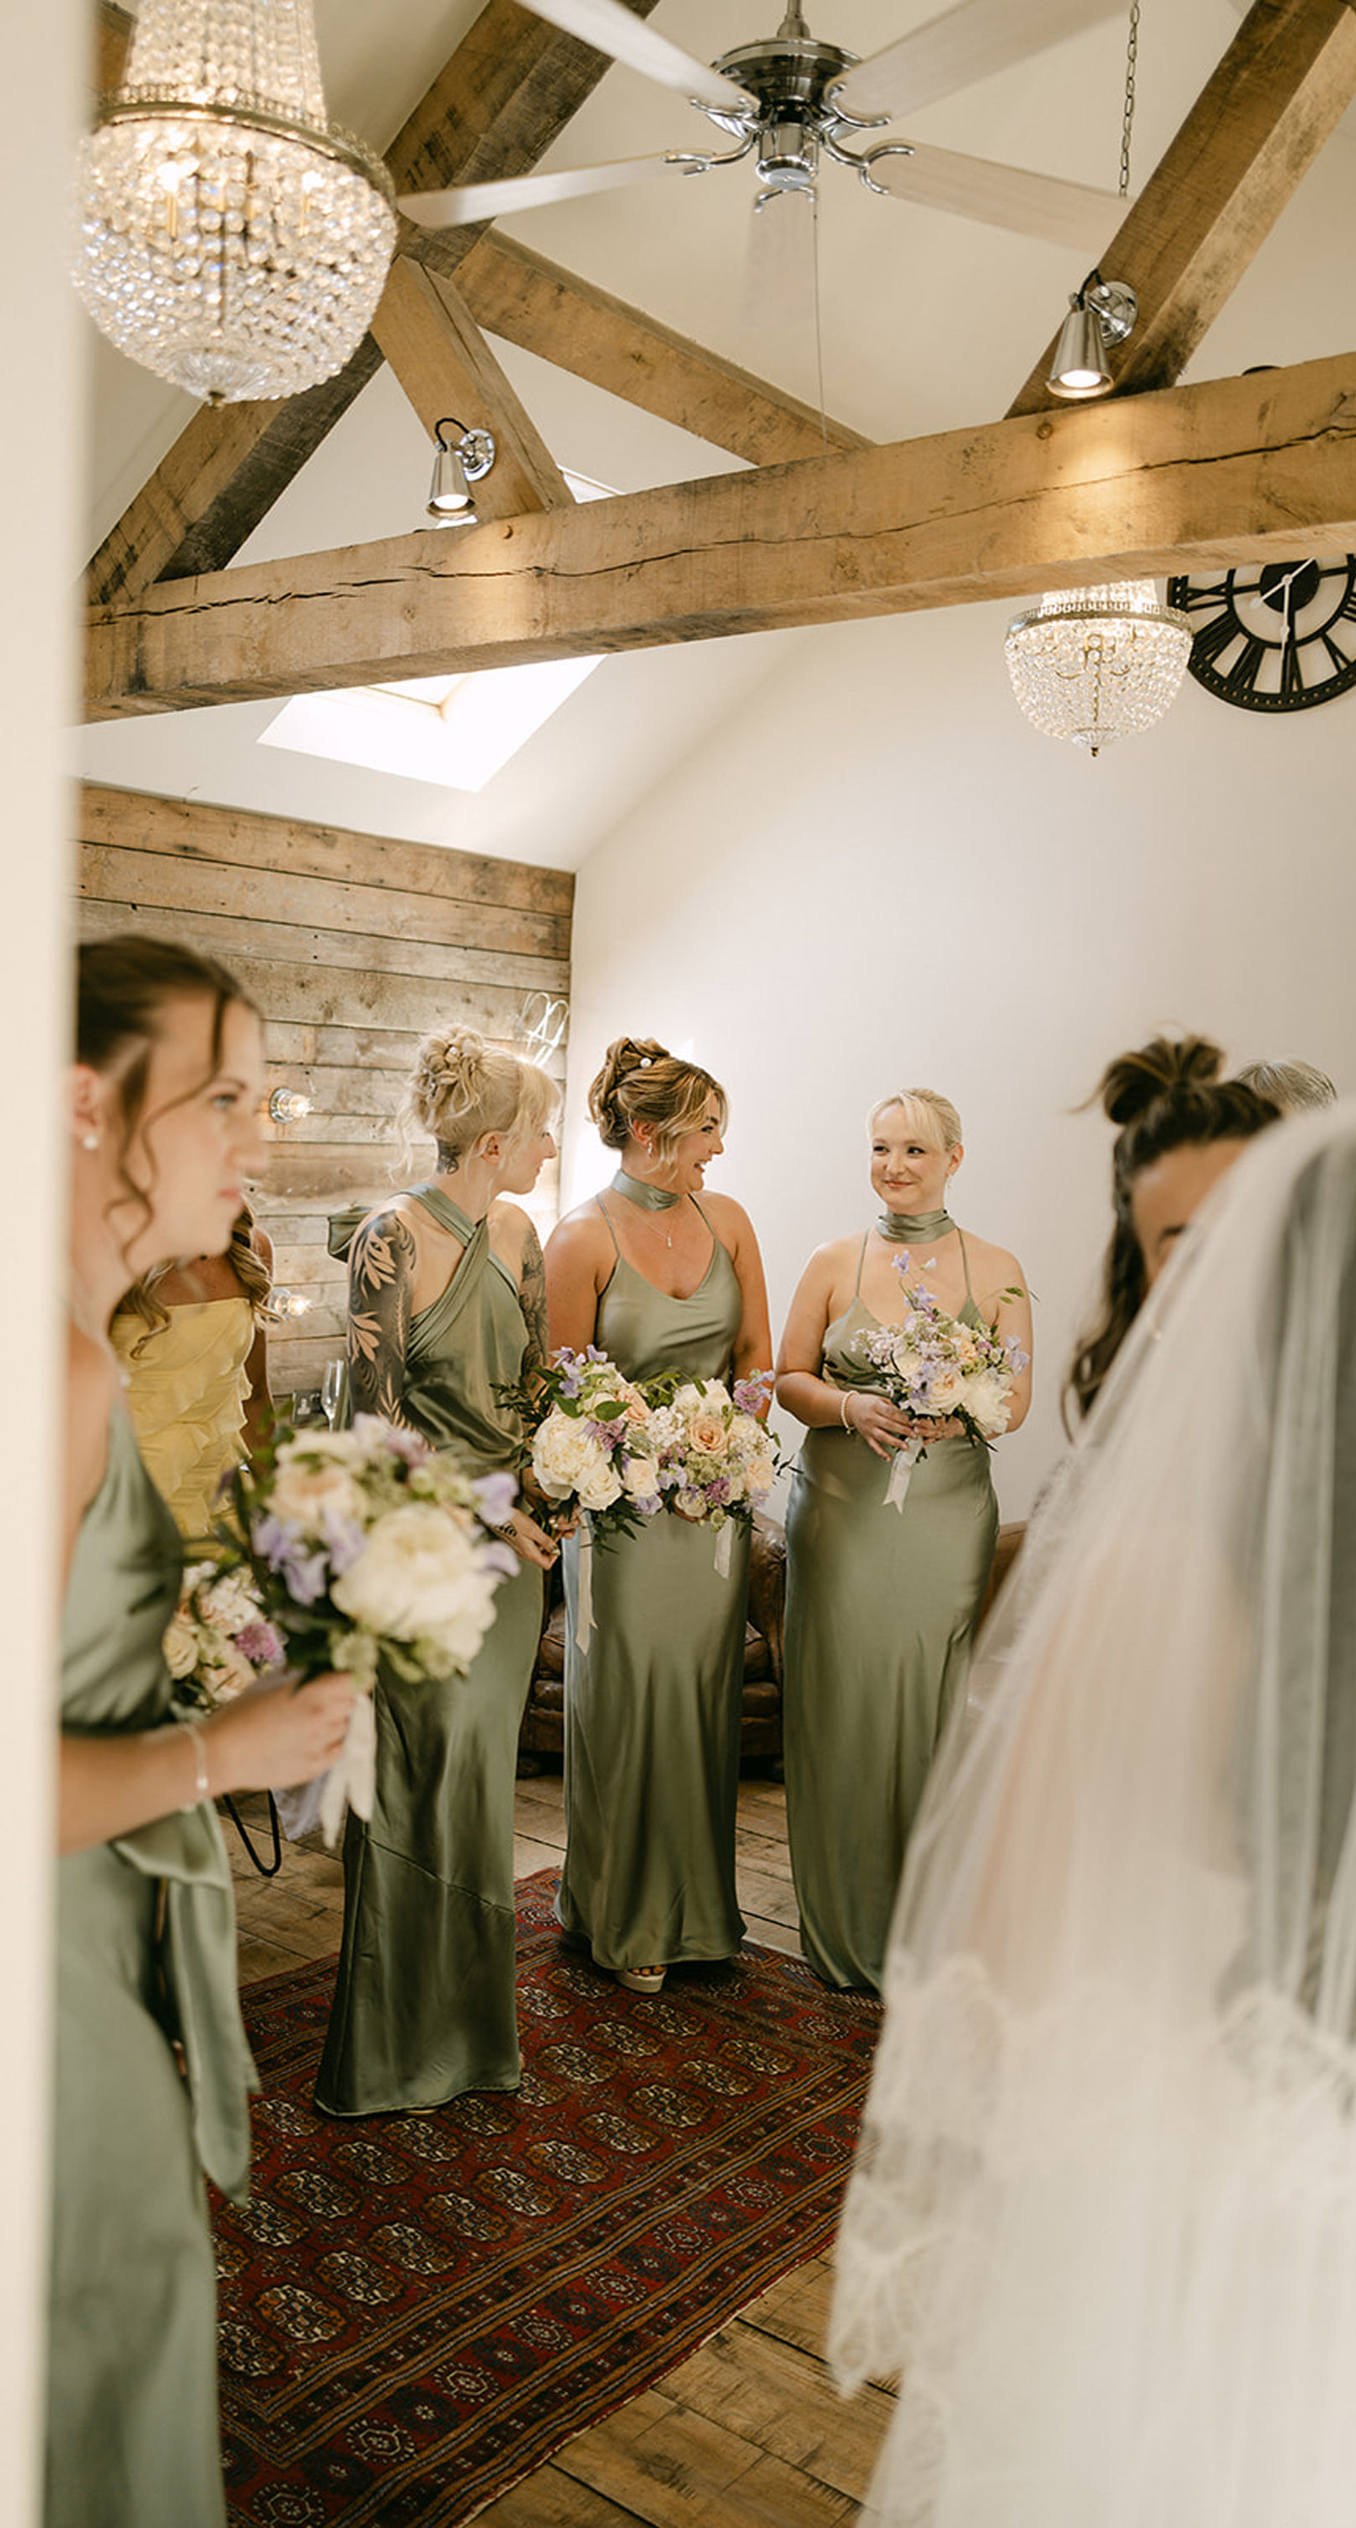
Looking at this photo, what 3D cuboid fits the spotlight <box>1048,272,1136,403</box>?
[{"bbox_3d":[0.579,-1.298,2.750,0.100,0.172,0.150,6,6,37],"label":"spotlight"}]

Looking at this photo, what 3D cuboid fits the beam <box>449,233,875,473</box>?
[{"bbox_3d":[0.132,-1.897,4.376,0.150,0.110,1.820,-38,-20,32],"label":"beam"}]

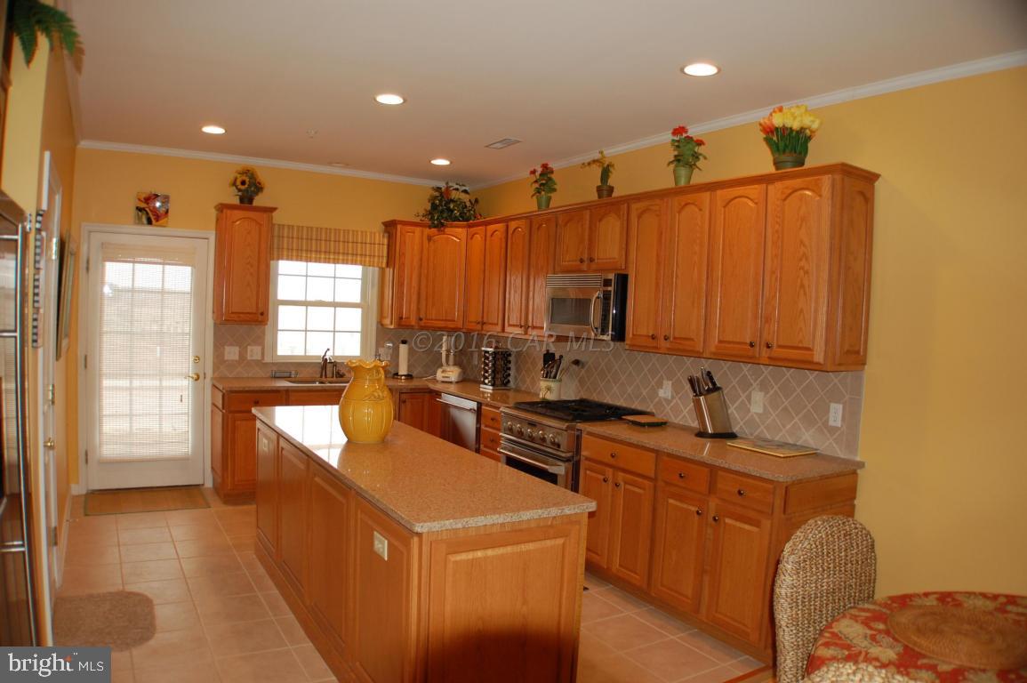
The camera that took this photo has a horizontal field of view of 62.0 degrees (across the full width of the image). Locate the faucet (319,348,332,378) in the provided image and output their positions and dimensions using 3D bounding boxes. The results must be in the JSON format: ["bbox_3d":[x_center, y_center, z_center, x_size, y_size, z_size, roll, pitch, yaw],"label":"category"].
[{"bbox_3d":[-1.587,0.176,7.200,0.060,0.250,0.190,1,3,-28],"label":"faucet"}]

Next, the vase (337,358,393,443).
[{"bbox_3d":[-0.690,0.277,4.000,0.250,0.370,0.250,1,3,-27],"label":"vase"}]

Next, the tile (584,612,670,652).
[{"bbox_3d":[0.557,1.442,4.231,0.315,0.010,0.335,1,3,-28],"label":"tile"}]

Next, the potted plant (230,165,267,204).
[{"bbox_3d":[-2.087,-1.233,6.721,0.260,0.291,0.241,1,3,-25],"label":"potted plant"}]

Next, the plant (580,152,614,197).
[{"bbox_3d":[0.548,-1.076,5.550,0.190,0.315,0.180,2,3,0],"label":"plant"}]

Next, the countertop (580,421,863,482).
[{"bbox_3d":[1.049,0.557,4.552,0.622,0.040,1.520,0,3,-33],"label":"countertop"}]

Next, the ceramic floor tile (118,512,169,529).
[{"bbox_3d":[-2.547,1.230,5.848,0.315,0.010,0.335,1,3,-28],"label":"ceramic floor tile"}]

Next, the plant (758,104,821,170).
[{"bbox_3d":[1.305,-0.955,4.050,0.270,0.330,0.290,1,3,-27],"label":"plant"}]

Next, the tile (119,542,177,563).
[{"bbox_3d":[-2.209,1.280,5.181,0.315,0.010,0.335,1,3,-28],"label":"tile"}]

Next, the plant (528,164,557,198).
[{"bbox_3d":[0.214,-1.180,6.250,0.180,0.250,0.180,1,3,-28],"label":"plant"}]

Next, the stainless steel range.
[{"bbox_3d":[0.394,0.886,5.553,0.674,0.897,0.827,0,3,-33],"label":"stainless steel range"}]

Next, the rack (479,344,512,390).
[{"bbox_3d":[-0.131,0.223,6.806,0.175,0.330,0.190,1,3,-28],"label":"rack"}]

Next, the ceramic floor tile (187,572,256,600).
[{"bbox_3d":[-1.561,1.317,4.585,0.316,0.012,0.357,1,3,-25],"label":"ceramic floor tile"}]

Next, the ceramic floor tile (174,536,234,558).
[{"bbox_3d":[-1.895,1.271,5.249,0.316,0.012,0.357,1,3,-25],"label":"ceramic floor tile"}]

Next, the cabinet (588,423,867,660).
[{"bbox_3d":[1.006,1.004,4.526,0.580,0.870,1.500,1,3,-29],"label":"cabinet"}]

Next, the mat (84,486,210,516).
[{"bbox_3d":[-2.722,1.175,6.346,0.803,0.012,0.693,1,3,-25],"label":"mat"}]

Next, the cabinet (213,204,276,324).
[{"bbox_3d":[-1.884,-0.540,6.000,0.370,0.830,0.340,1,3,-28],"label":"cabinet"}]

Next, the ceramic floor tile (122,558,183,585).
[{"bbox_3d":[-2.042,1.304,4.845,0.315,0.010,0.335,1,3,-28],"label":"ceramic floor tile"}]

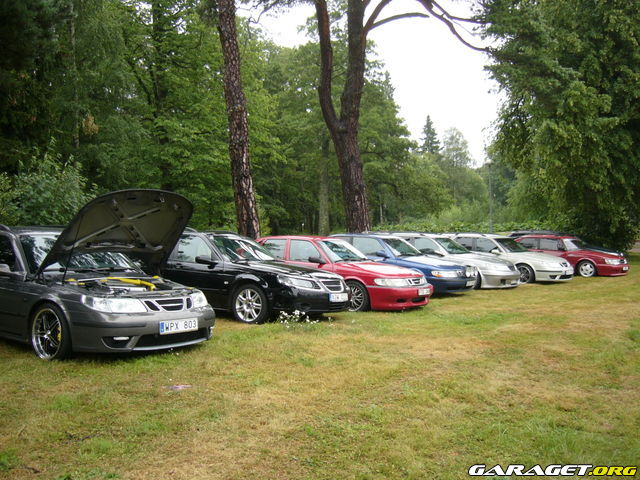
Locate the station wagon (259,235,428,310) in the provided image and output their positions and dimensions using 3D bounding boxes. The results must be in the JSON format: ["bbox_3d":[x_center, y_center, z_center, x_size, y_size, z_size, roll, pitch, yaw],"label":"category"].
[{"bbox_3d":[-0.103,0.613,12.427,4.630,1.430,1.710,-1,0,33],"label":"station wagon"}]

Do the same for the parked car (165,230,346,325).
[{"bbox_3d":[-1.749,0.548,10.738,4.840,1.470,1.790,-1,0,32],"label":"parked car"}]

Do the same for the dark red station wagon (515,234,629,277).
[{"bbox_3d":[7.267,0.541,20.646,4.690,1.420,1.700,-1,0,37],"label":"dark red station wagon"}]

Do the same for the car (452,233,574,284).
[{"bbox_3d":[4.817,0.546,18.783,4.820,1.480,1.790,-1,0,36],"label":"car"}]

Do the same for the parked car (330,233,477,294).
[{"bbox_3d":[1.164,0.566,14.721,4.760,1.420,1.765,-1,0,33],"label":"parked car"}]

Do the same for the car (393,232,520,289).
[{"bbox_3d":[2.707,0.540,16.769,4.820,1.480,1.790,-1,0,29],"label":"car"}]

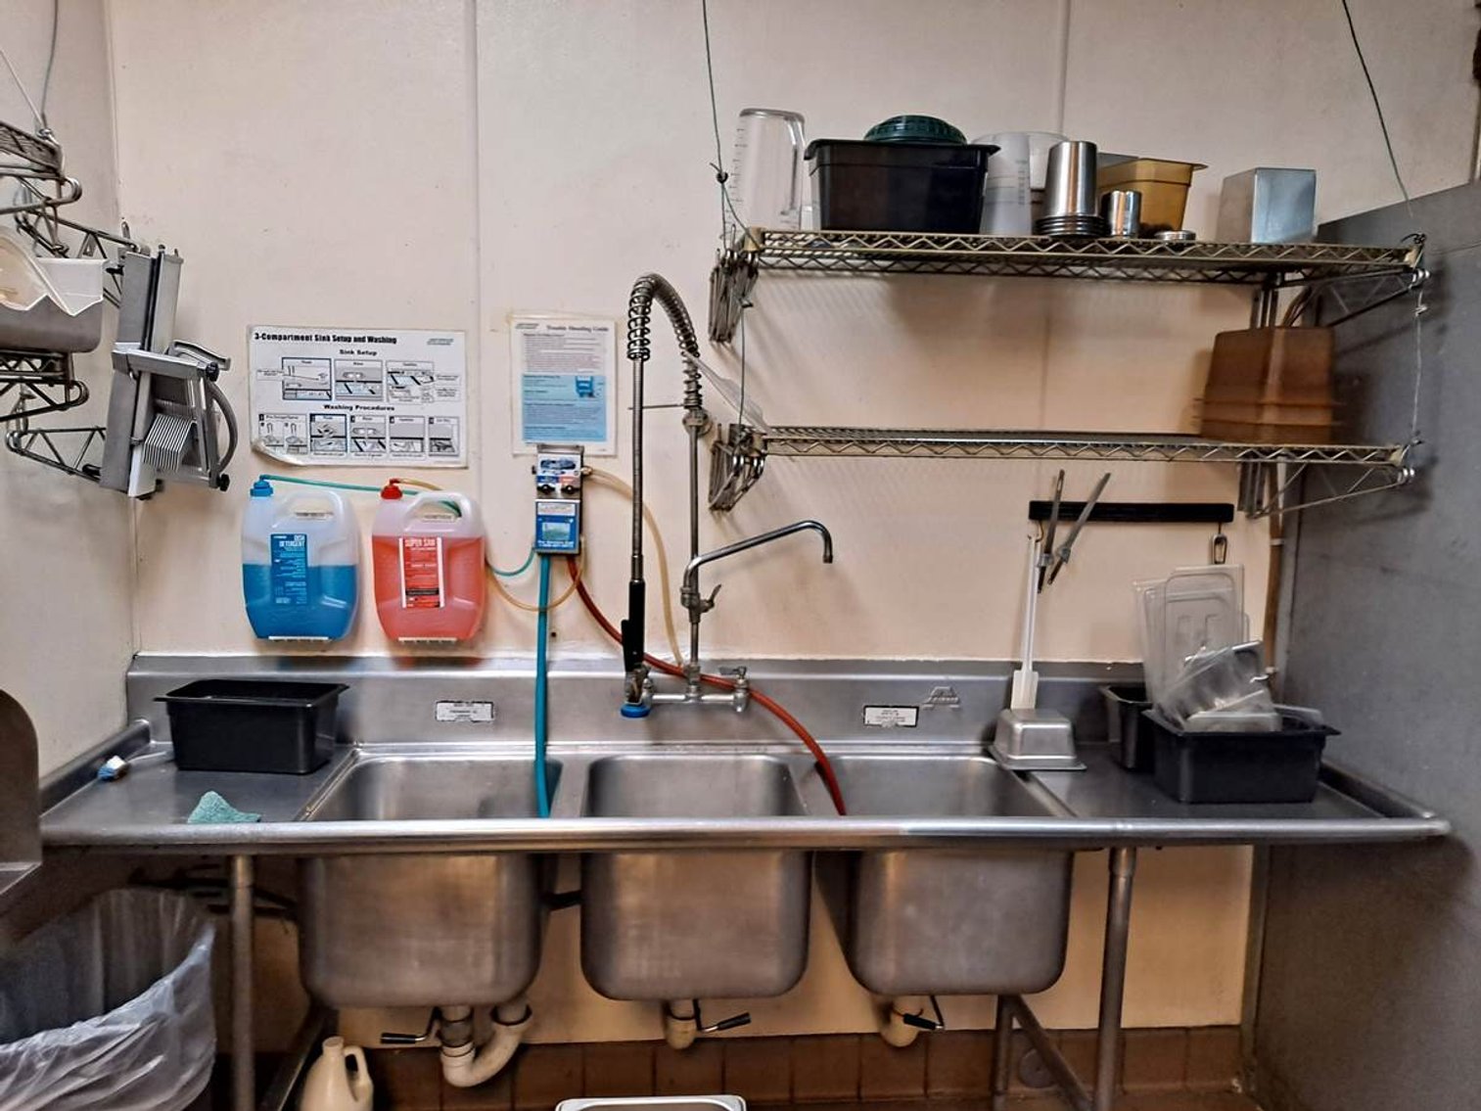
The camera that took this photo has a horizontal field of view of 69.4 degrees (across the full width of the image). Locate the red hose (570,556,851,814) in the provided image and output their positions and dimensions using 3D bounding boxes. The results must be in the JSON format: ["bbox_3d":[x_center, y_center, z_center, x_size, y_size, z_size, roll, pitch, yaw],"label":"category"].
[{"bbox_3d":[-0.074,0.286,2.213,0.570,0.540,0.260,1,7,-4],"label":"red hose"}]

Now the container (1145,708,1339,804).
[{"bbox_3d":[0.980,0.401,2.124,0.322,0.150,0.168,1,8,-5],"label":"container"}]

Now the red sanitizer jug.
[{"bbox_3d":[-0.650,0.013,2.247,0.220,0.325,0.135,1,7,-4],"label":"red sanitizer jug"}]

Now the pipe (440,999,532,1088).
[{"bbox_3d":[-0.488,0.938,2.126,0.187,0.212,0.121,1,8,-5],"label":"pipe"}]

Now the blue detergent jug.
[{"bbox_3d":[-0.913,0.007,2.228,0.218,0.328,0.135,1,7,-4],"label":"blue detergent jug"}]

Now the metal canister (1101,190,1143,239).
[{"bbox_3d":[0.689,-0.614,1.943,0.076,0.092,0.076,1,7,-4],"label":"metal canister"}]

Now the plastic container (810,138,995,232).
[{"bbox_3d":[0.290,-0.663,1.999,0.325,0.156,0.178,1,7,-4],"label":"plastic container"}]

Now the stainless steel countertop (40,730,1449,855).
[{"bbox_3d":[-0.015,0.436,2.091,2.542,0.066,0.595,1,8,-5],"label":"stainless steel countertop"}]

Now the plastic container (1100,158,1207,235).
[{"bbox_3d":[0.769,-0.671,2.091,0.167,0.152,0.205,-1,8,-20],"label":"plastic container"}]

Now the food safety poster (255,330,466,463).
[{"bbox_3d":[-0.801,-0.334,2.248,0.438,0.284,0.008,1,8,-5],"label":"food safety poster"}]

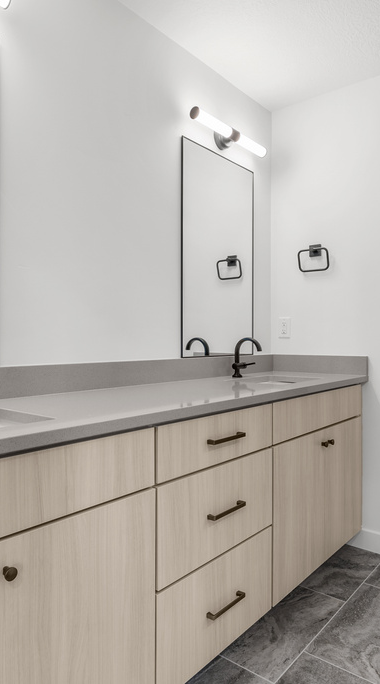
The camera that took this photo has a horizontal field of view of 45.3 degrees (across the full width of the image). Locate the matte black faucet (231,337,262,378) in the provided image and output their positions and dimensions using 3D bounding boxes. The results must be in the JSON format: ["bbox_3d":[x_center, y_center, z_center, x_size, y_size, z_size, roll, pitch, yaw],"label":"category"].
[{"bbox_3d":[0.299,0.080,2.282,0.170,0.193,0.102,0,0,40],"label":"matte black faucet"}]

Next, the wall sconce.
[{"bbox_3d":[0.201,-1.033,2.298,0.110,0.117,0.610,0,0,40],"label":"wall sconce"}]

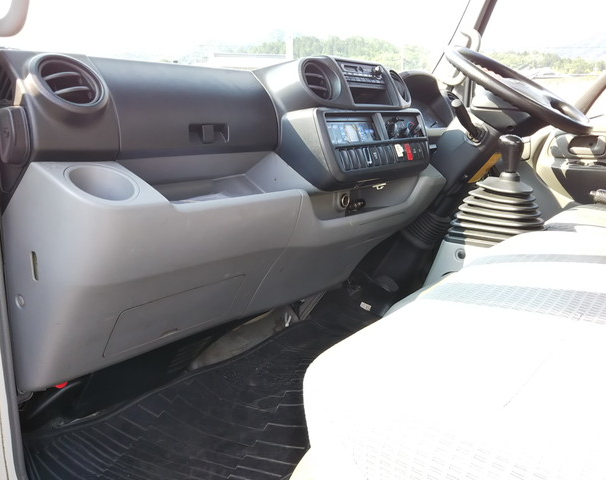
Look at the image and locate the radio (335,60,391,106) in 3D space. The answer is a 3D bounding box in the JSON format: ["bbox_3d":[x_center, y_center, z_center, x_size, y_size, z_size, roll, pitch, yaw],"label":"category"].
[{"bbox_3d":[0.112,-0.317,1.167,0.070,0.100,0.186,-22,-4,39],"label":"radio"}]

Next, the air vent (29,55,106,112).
[{"bbox_3d":[-0.298,-0.189,0.692,0.045,0.095,0.095,-20,-3,39],"label":"air vent"}]

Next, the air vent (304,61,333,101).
[{"bbox_3d":[0.025,-0.297,1.046,0.040,0.080,0.080,-19,-2,39],"label":"air vent"}]

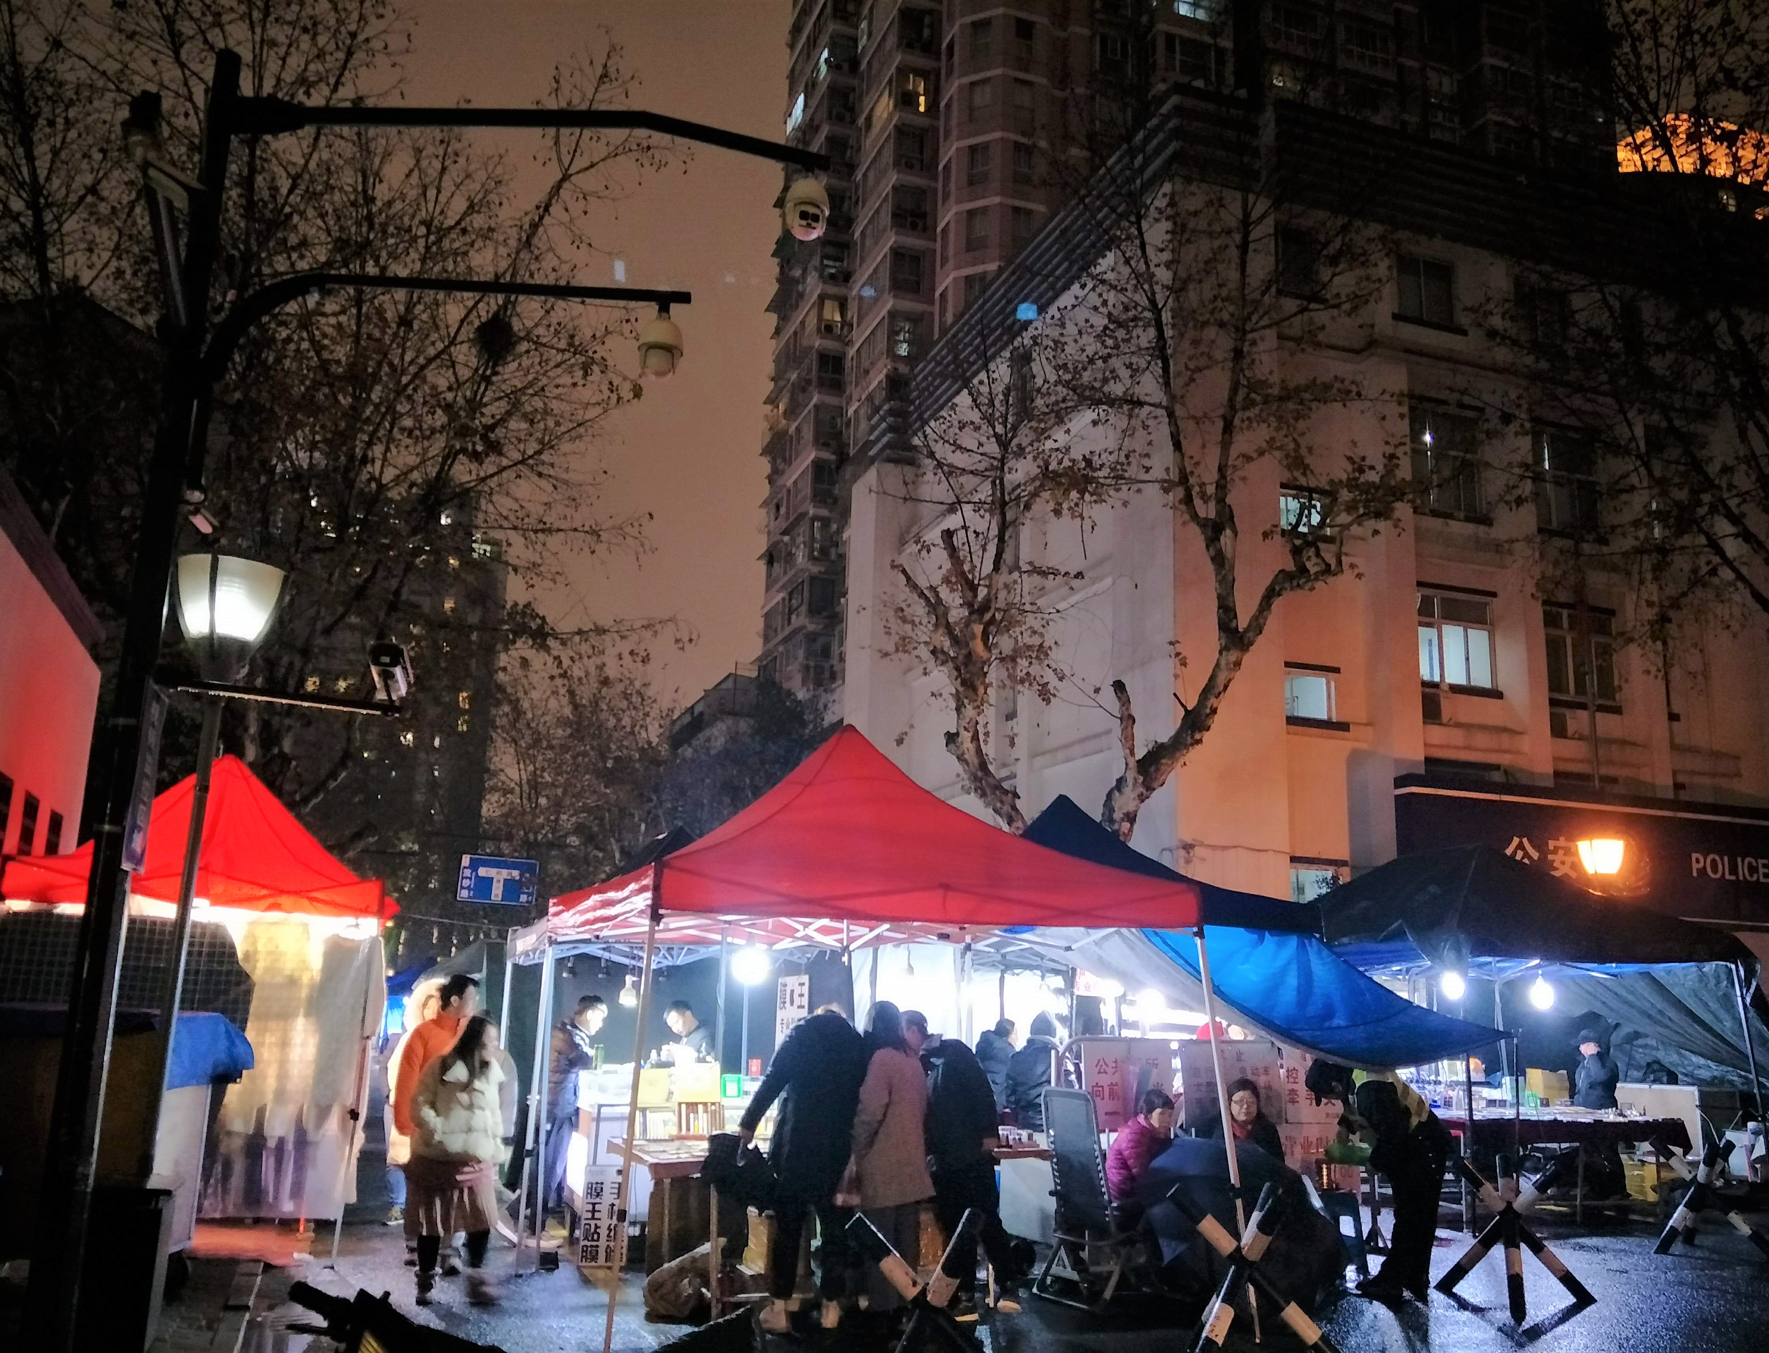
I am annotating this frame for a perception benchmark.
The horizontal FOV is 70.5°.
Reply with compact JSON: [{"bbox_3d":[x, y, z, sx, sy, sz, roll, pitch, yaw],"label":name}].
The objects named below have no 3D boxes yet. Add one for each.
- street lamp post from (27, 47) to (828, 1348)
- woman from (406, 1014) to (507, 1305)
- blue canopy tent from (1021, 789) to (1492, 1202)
[{"bbox_3d":[-2.194,-0.134,5.892,3.600,6.250,0.600,2,-13,0],"label":"street lamp post"},{"bbox_3d":[-2.457,2.718,7.212,0.520,1.580,0.420,10,-16,-36],"label":"woman"},{"bbox_3d":[2.116,2.554,9.884,3.900,3.250,3.300,1,-13,-3],"label":"blue canopy tent"}]

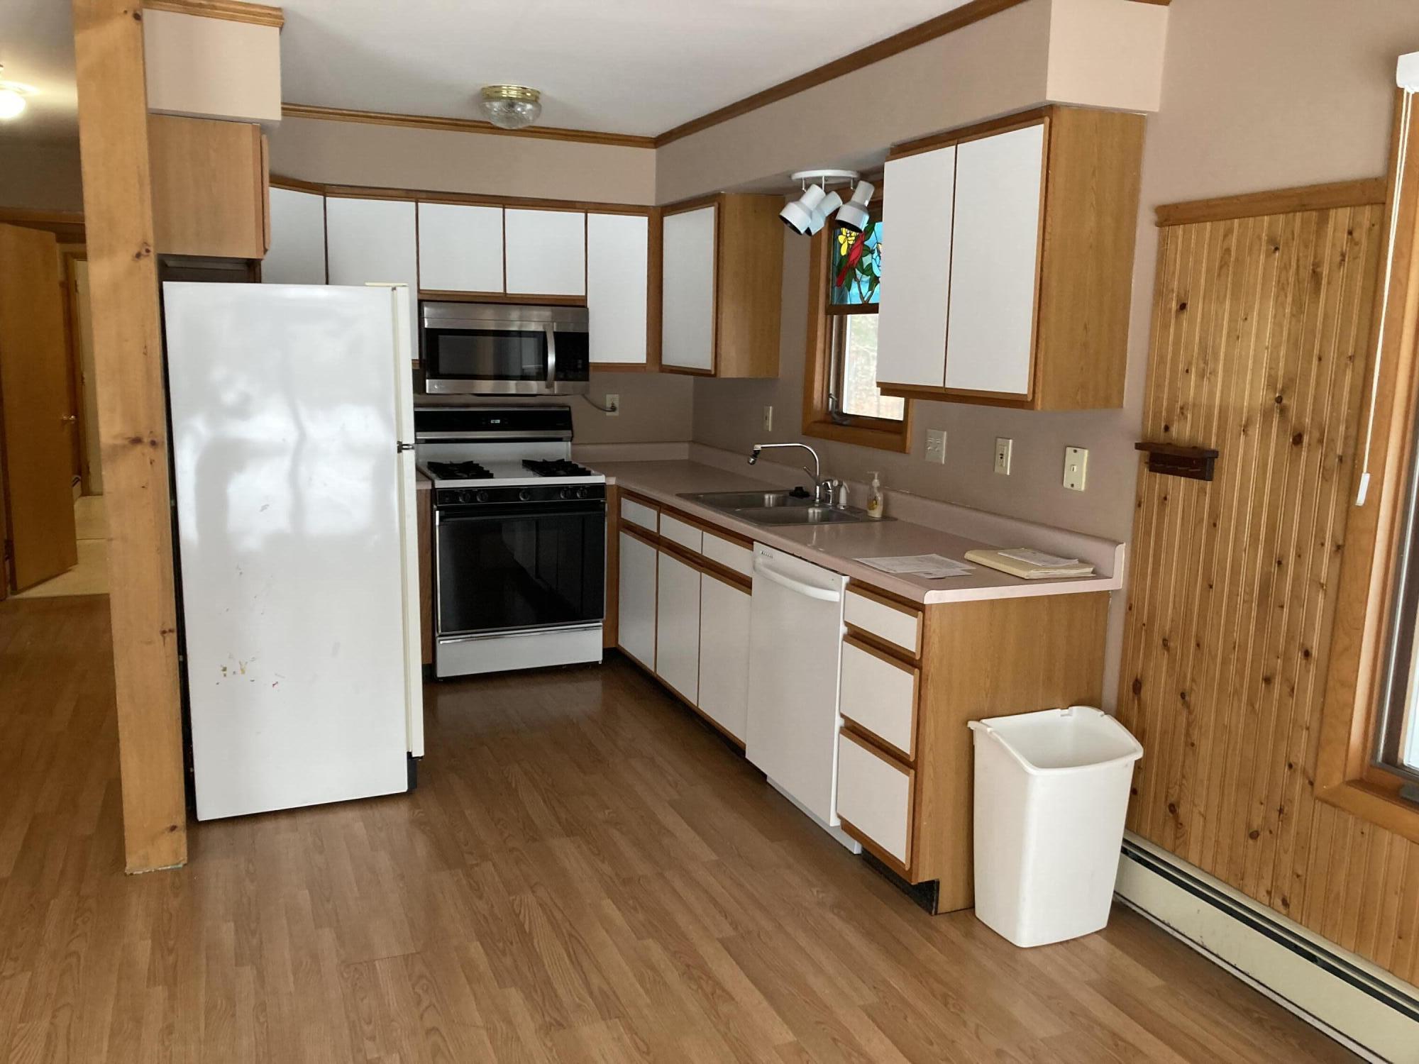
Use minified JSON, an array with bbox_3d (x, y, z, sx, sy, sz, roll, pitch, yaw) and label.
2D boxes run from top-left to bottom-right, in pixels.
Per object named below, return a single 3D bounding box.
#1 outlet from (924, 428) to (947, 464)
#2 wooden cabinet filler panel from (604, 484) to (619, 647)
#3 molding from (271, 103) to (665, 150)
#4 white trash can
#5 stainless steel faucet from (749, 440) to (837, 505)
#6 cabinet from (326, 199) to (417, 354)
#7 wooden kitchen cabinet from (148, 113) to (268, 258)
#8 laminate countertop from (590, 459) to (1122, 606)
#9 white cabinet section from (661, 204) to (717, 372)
[{"bbox_3d":[0.773,-0.294,3.957,0.015,0.115,0.118,-3,11,-23],"label":"outlet"},{"bbox_3d":[-0.456,0.165,5.276,0.070,0.765,0.030,-3,11,-23],"label":"wooden cabinet filler panel"},{"bbox_3d":[-0.999,-1.743,4.936,1.662,0.043,0.040,-3,10,-23],"label":"molding"},{"bbox_3d":[0.916,0.786,3.061,0.385,0.550,0.275,-3,11,-23],"label":"white trash can"},{"bbox_3d":[0.300,-0.212,4.300,0.317,0.236,0.135,-3,10,-22],"label":"stainless steel faucet"},{"bbox_3d":[-1.498,-1.104,5.072,0.380,0.710,0.320,-3,11,-23],"label":"cabinet"},{"bbox_3d":[-1.637,-1.079,3.767,0.325,0.388,0.845,-3,10,-23],"label":"wooden kitchen cabinet"},{"bbox_3d":[0.215,-0.096,4.448,0.660,0.044,3.156,-3,10,-22],"label":"laminate countertop"},{"bbox_3d":[0.044,-1.082,5.179,0.318,0.715,0.660,-3,10,-23],"label":"white cabinet section"}]

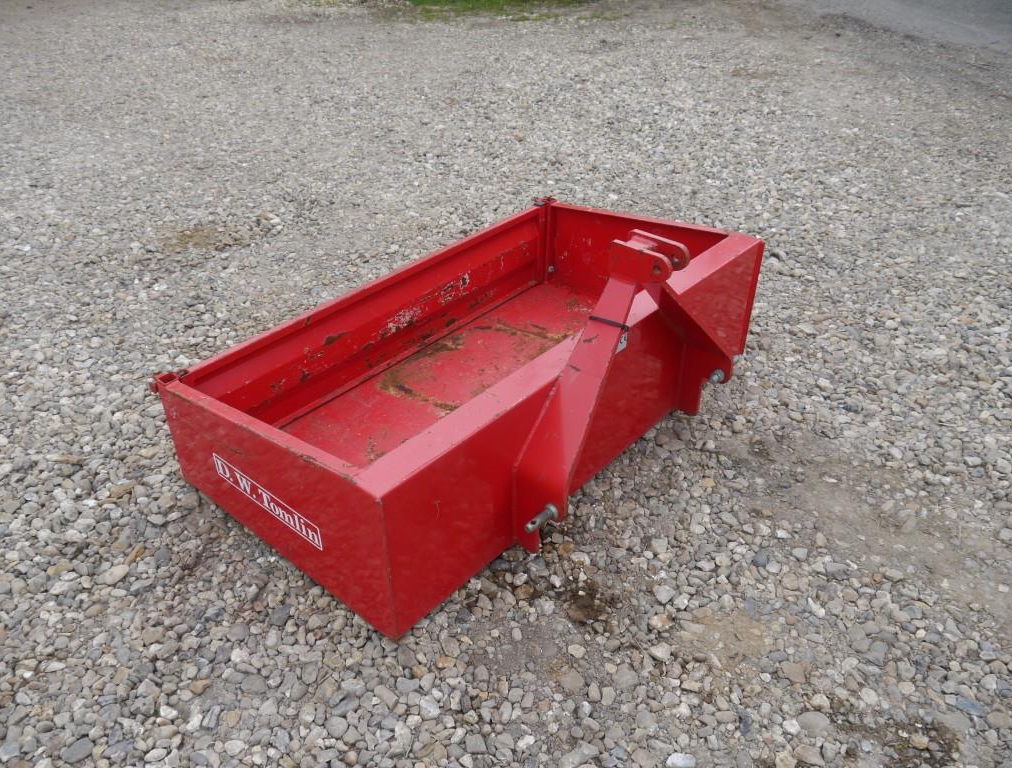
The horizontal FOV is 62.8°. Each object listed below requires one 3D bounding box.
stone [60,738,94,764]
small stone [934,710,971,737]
[{"bbox_3d":[-0.792,0.682,1.534,0.058,0.030,0.042,-13,36,-20],"label":"stone"},{"bbox_3d":[0.859,0.651,1.592,0.068,0.029,0.053,3,34,4],"label":"small stone"}]

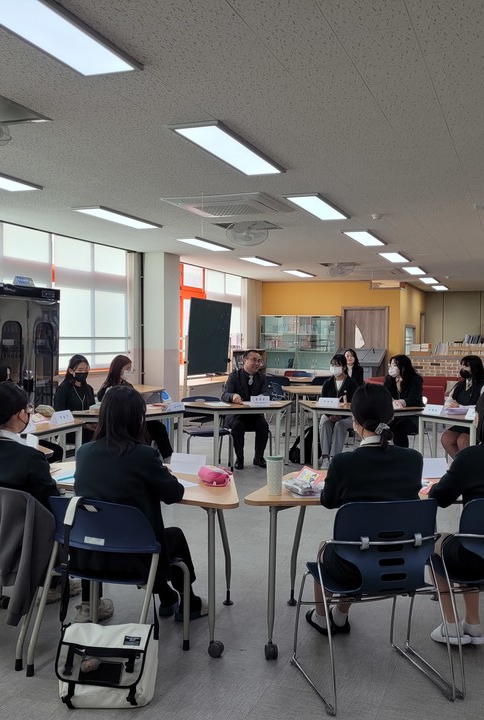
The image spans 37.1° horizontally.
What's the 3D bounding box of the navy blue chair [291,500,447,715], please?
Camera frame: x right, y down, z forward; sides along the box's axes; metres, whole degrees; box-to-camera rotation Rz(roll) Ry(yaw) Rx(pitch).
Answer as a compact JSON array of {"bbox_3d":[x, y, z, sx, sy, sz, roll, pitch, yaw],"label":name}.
[{"bbox_3d":[0.528,0.931,2.993,0.530,0.790,0.550,0,2,-15],"label":"navy blue chair"}]

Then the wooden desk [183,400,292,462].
[{"bbox_3d":[-0.034,0.853,8.093,1.450,0.700,0.640,0,1,-15],"label":"wooden desk"}]

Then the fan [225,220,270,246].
[{"bbox_3d":[0.062,-1.425,8.093,0.470,0.300,0.460,0,1,10],"label":"fan"}]

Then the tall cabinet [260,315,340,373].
[{"bbox_3d":[1.252,0.028,15.561,1.662,1.930,0.400,1,2,21],"label":"tall cabinet"}]

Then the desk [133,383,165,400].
[{"bbox_3d":[-1.594,0.775,9.926,0.620,0.710,1.300,1,2,21],"label":"desk"}]

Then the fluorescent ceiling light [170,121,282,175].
[{"bbox_3d":[-0.051,-1.357,4.694,0.310,0.045,1.235,2,2,21],"label":"fluorescent ceiling light"}]

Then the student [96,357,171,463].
[{"bbox_3d":[-1.182,0.558,8.153,0.780,1.250,0.500,2,2,42],"label":"student"}]

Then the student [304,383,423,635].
[{"bbox_3d":[0.499,0.725,3.292,0.460,1.260,0.740,0,2,-14],"label":"student"}]

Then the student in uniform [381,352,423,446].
[{"bbox_3d":[1.821,0.581,8.107,0.480,1.250,0.760,1,2,24],"label":"student in uniform"}]

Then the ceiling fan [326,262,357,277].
[{"bbox_3d":[1.671,-1.515,12.109,0.460,0.280,0.460,1,2,21],"label":"ceiling fan"}]

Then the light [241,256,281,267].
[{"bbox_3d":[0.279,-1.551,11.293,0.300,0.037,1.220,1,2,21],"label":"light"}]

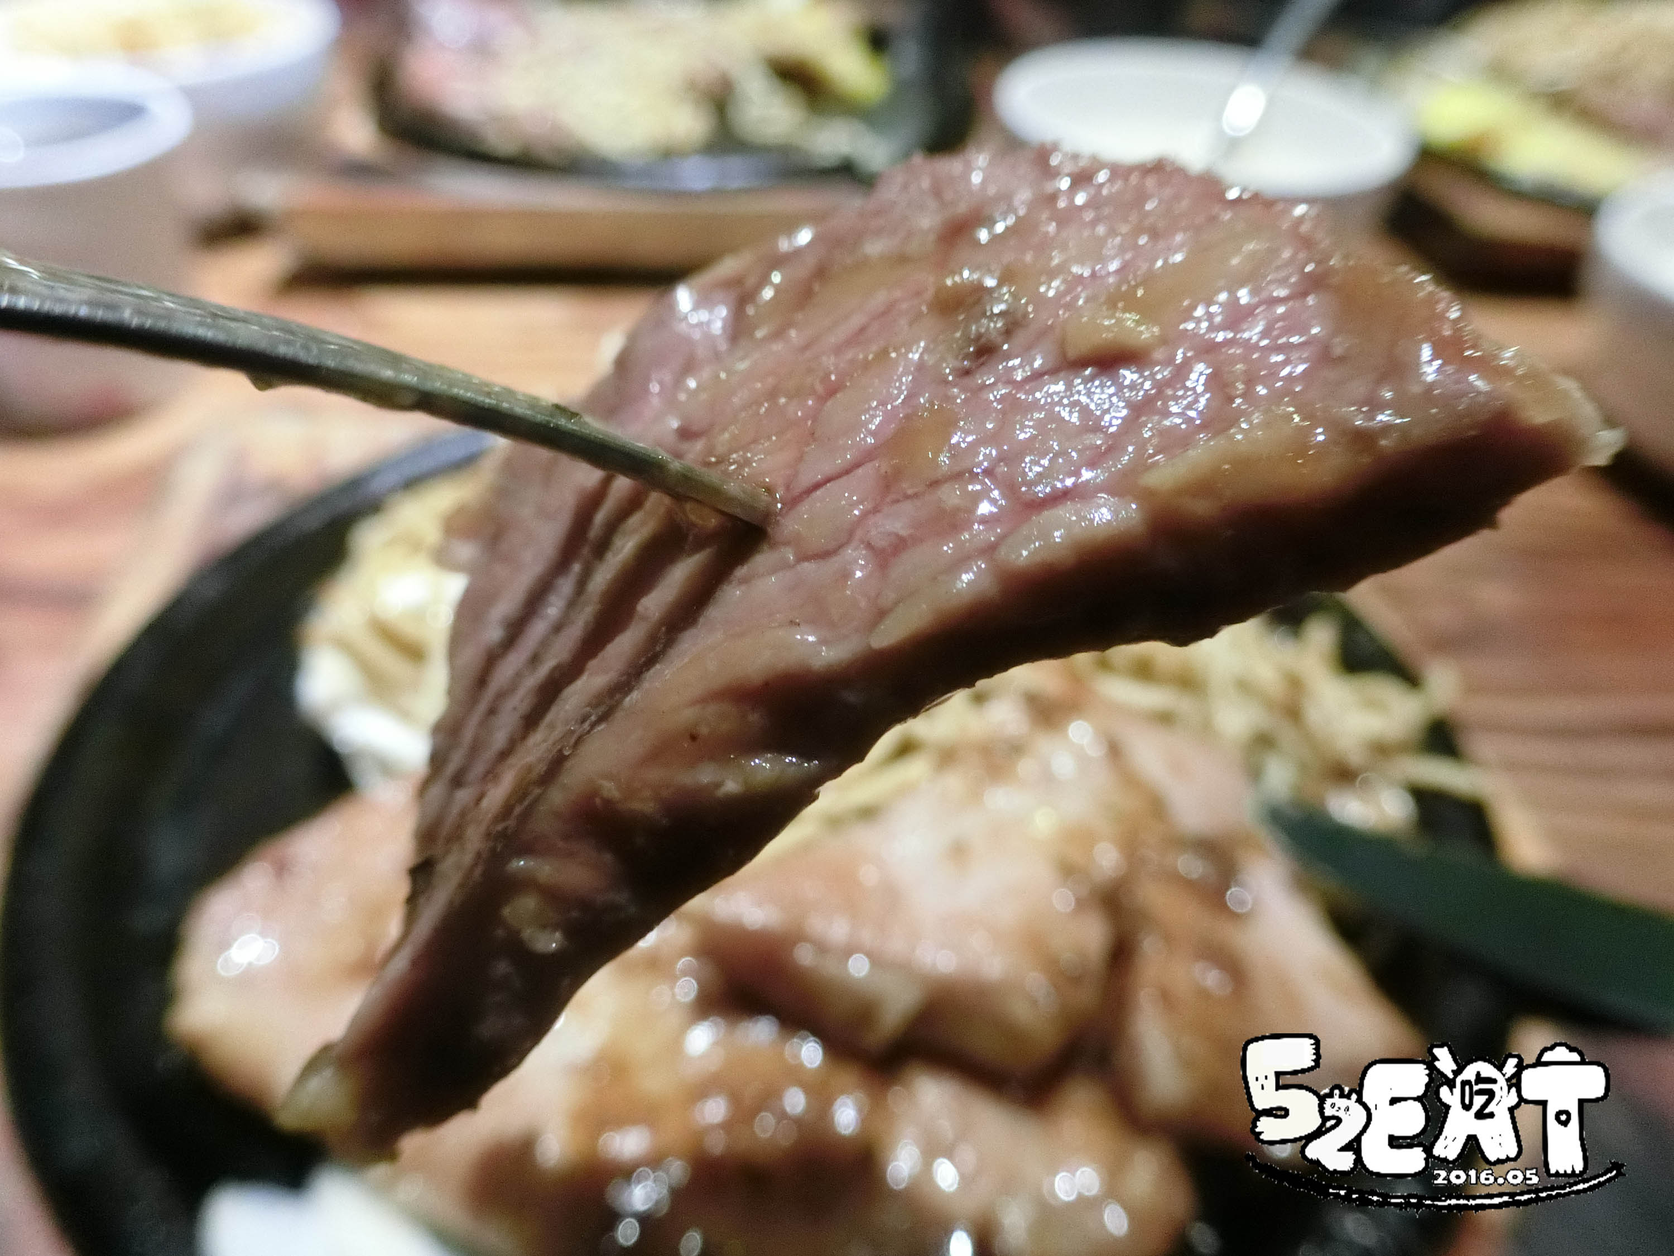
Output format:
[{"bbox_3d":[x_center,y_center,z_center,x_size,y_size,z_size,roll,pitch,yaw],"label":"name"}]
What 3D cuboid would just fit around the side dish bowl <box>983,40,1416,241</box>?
[{"bbox_3d":[0.101,-0.122,0.364,0.119,0.067,0.119,3,43,0],"label":"side dish bowl"}]

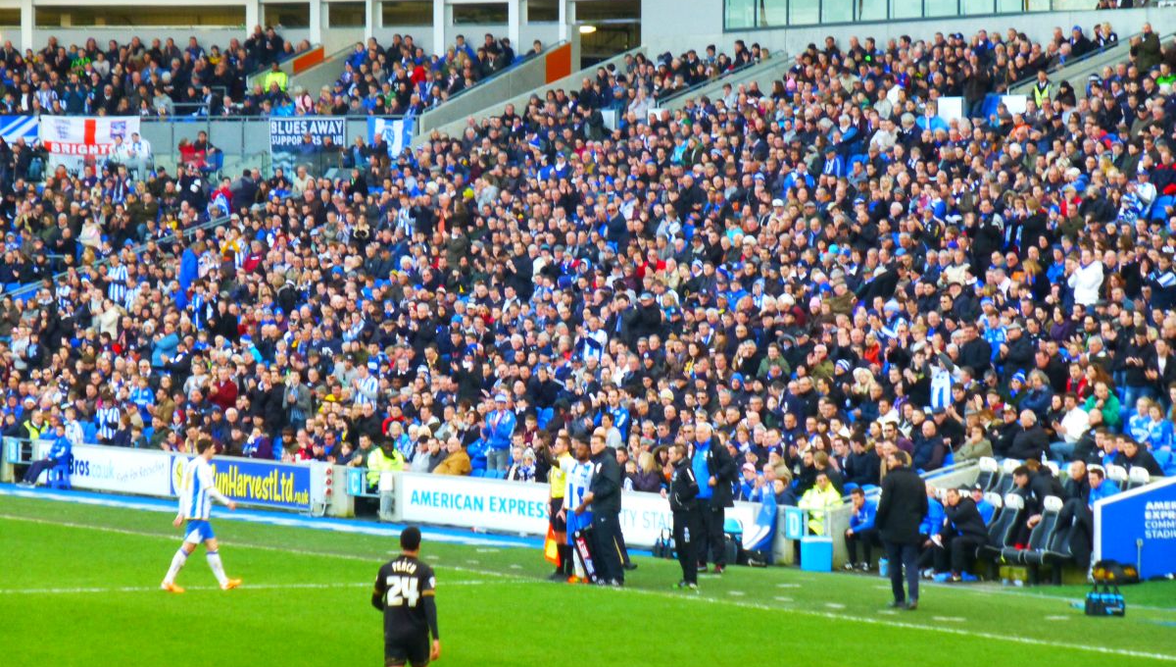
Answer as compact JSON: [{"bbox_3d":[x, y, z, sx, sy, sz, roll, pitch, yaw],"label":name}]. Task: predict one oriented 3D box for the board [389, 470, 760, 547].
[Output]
[{"bbox_3d":[-0.312,2.527,95.572,0.100,0.740,12.720,0,1,-24],"label":"board"}]

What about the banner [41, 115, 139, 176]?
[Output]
[{"bbox_3d":[-11.720,-4.379,159.000,2.420,1.500,0.080,0,1,15],"label":"banner"}]

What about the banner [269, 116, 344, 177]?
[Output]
[{"bbox_3d":[-6.521,-4.298,157.300,1.840,1.500,0.080,0,1,20],"label":"banner"}]

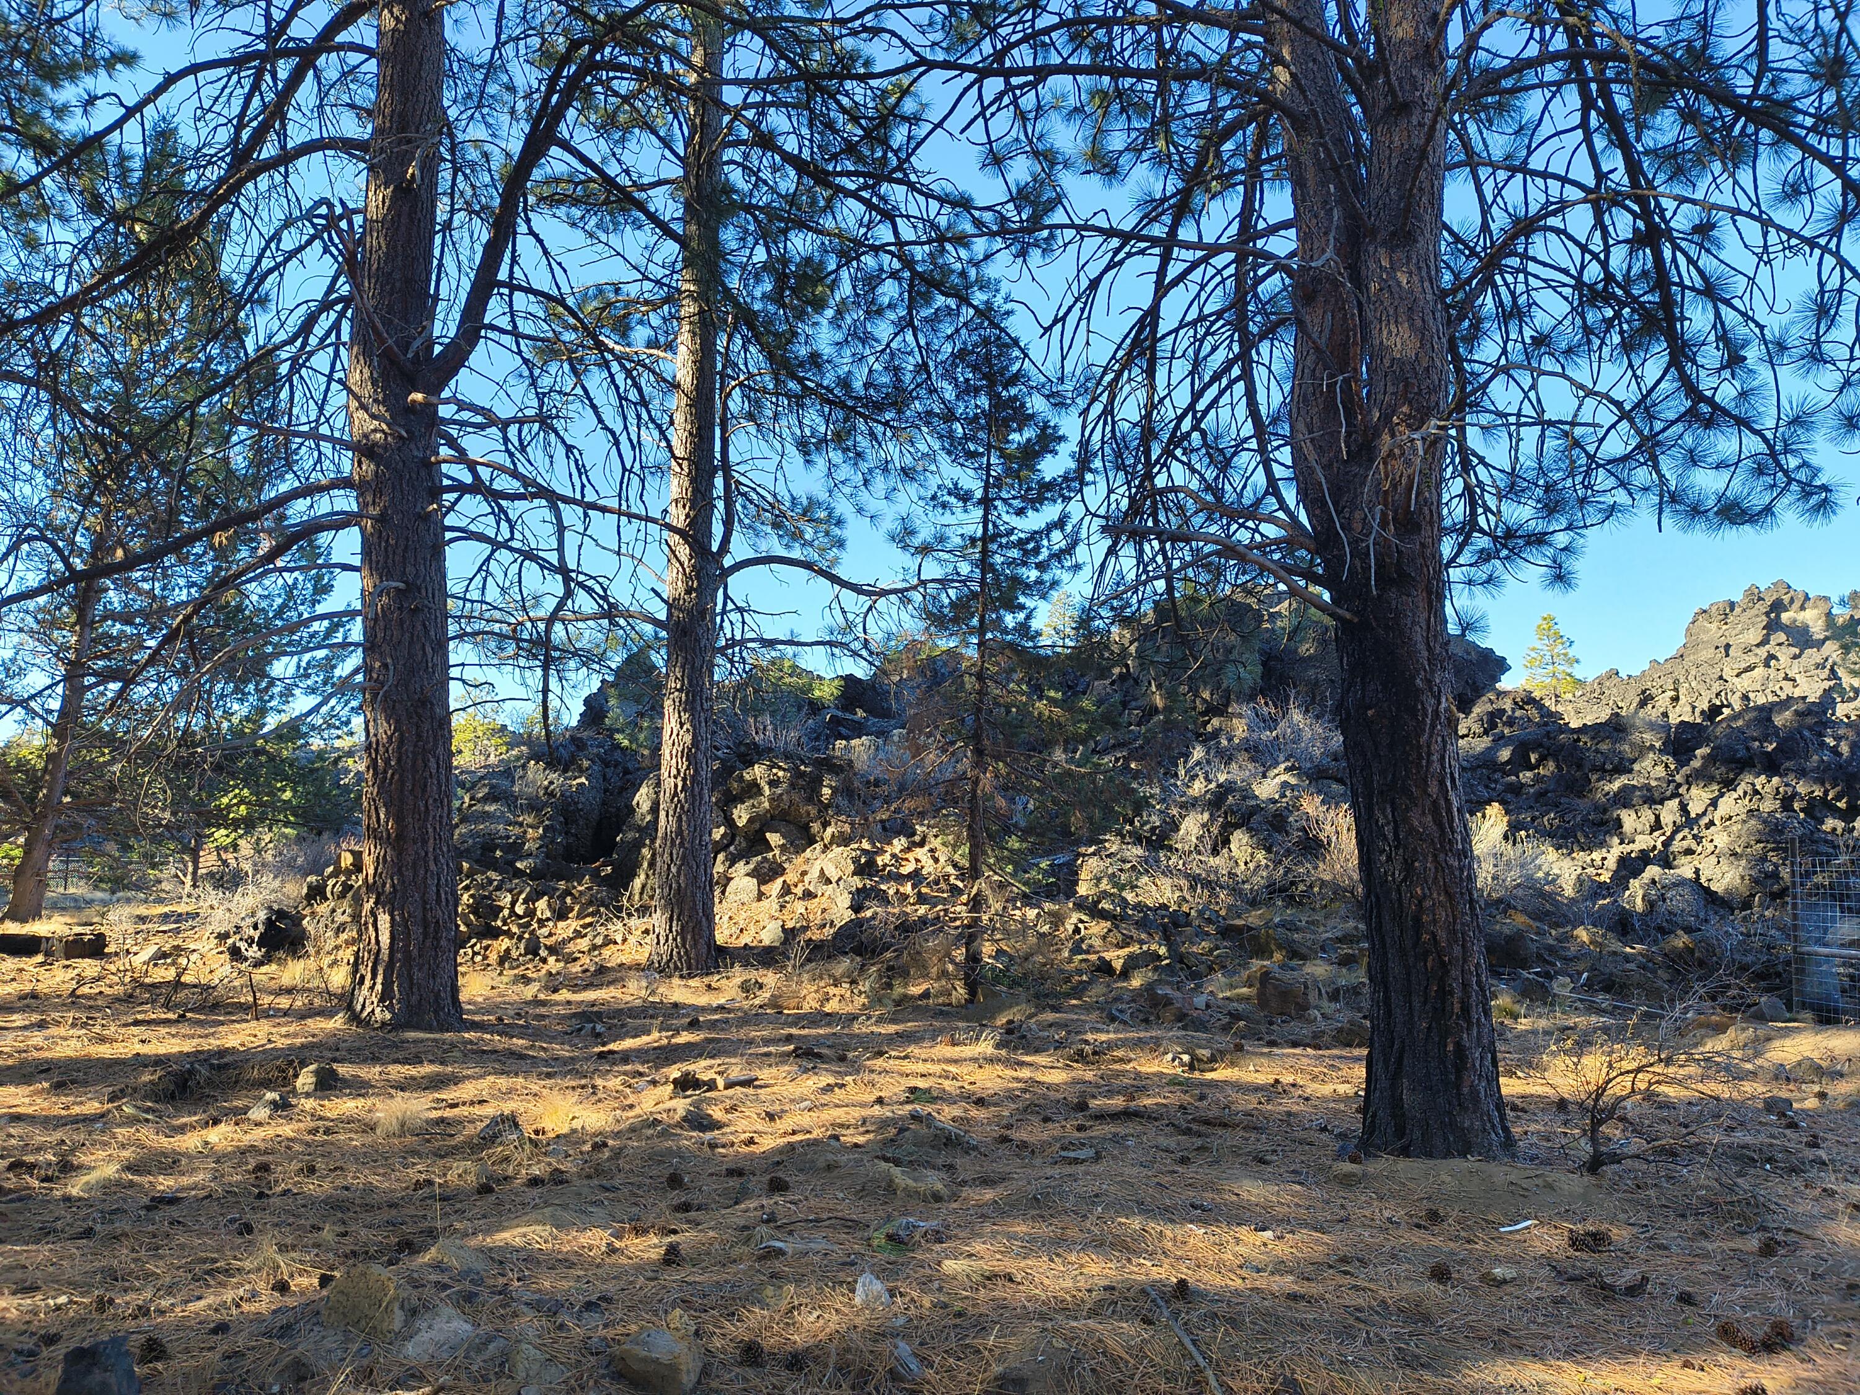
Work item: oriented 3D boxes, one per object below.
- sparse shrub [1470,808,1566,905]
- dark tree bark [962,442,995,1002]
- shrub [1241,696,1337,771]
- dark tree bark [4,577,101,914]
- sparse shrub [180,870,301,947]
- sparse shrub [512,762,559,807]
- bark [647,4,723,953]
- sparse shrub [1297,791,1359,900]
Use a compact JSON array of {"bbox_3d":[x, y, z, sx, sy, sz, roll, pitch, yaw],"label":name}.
[{"bbox_3d":[6.554,1.773,15.052,1.140,1.149,1.050,0,-5,0],"label":"sparse shrub"},{"bbox_3d":[0.443,0.156,12.235,0.250,5.175,0.220,0,-5,0],"label":"dark tree bark"},{"bbox_3d":[5.100,0.514,19.048,1.401,1.053,1.150,0,-5,0],"label":"shrub"},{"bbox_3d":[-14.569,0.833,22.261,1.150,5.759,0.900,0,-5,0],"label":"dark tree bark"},{"bbox_3d":[-8.995,2.760,17.543,1.537,0.939,1.200,0,-5,0],"label":"sparse shrub"},{"bbox_3d":[-4.706,1.022,16.024,0.555,0.536,0.500,0,-5,0],"label":"sparse shrub"},{"bbox_3d":[-2.632,-2.383,14.482,0.720,10.641,0.680,0,-5,0],"label":"bark"},{"bbox_3d":[4.679,1.731,15.558,0.858,1.288,0.900,0,-5,0],"label":"sparse shrub"}]

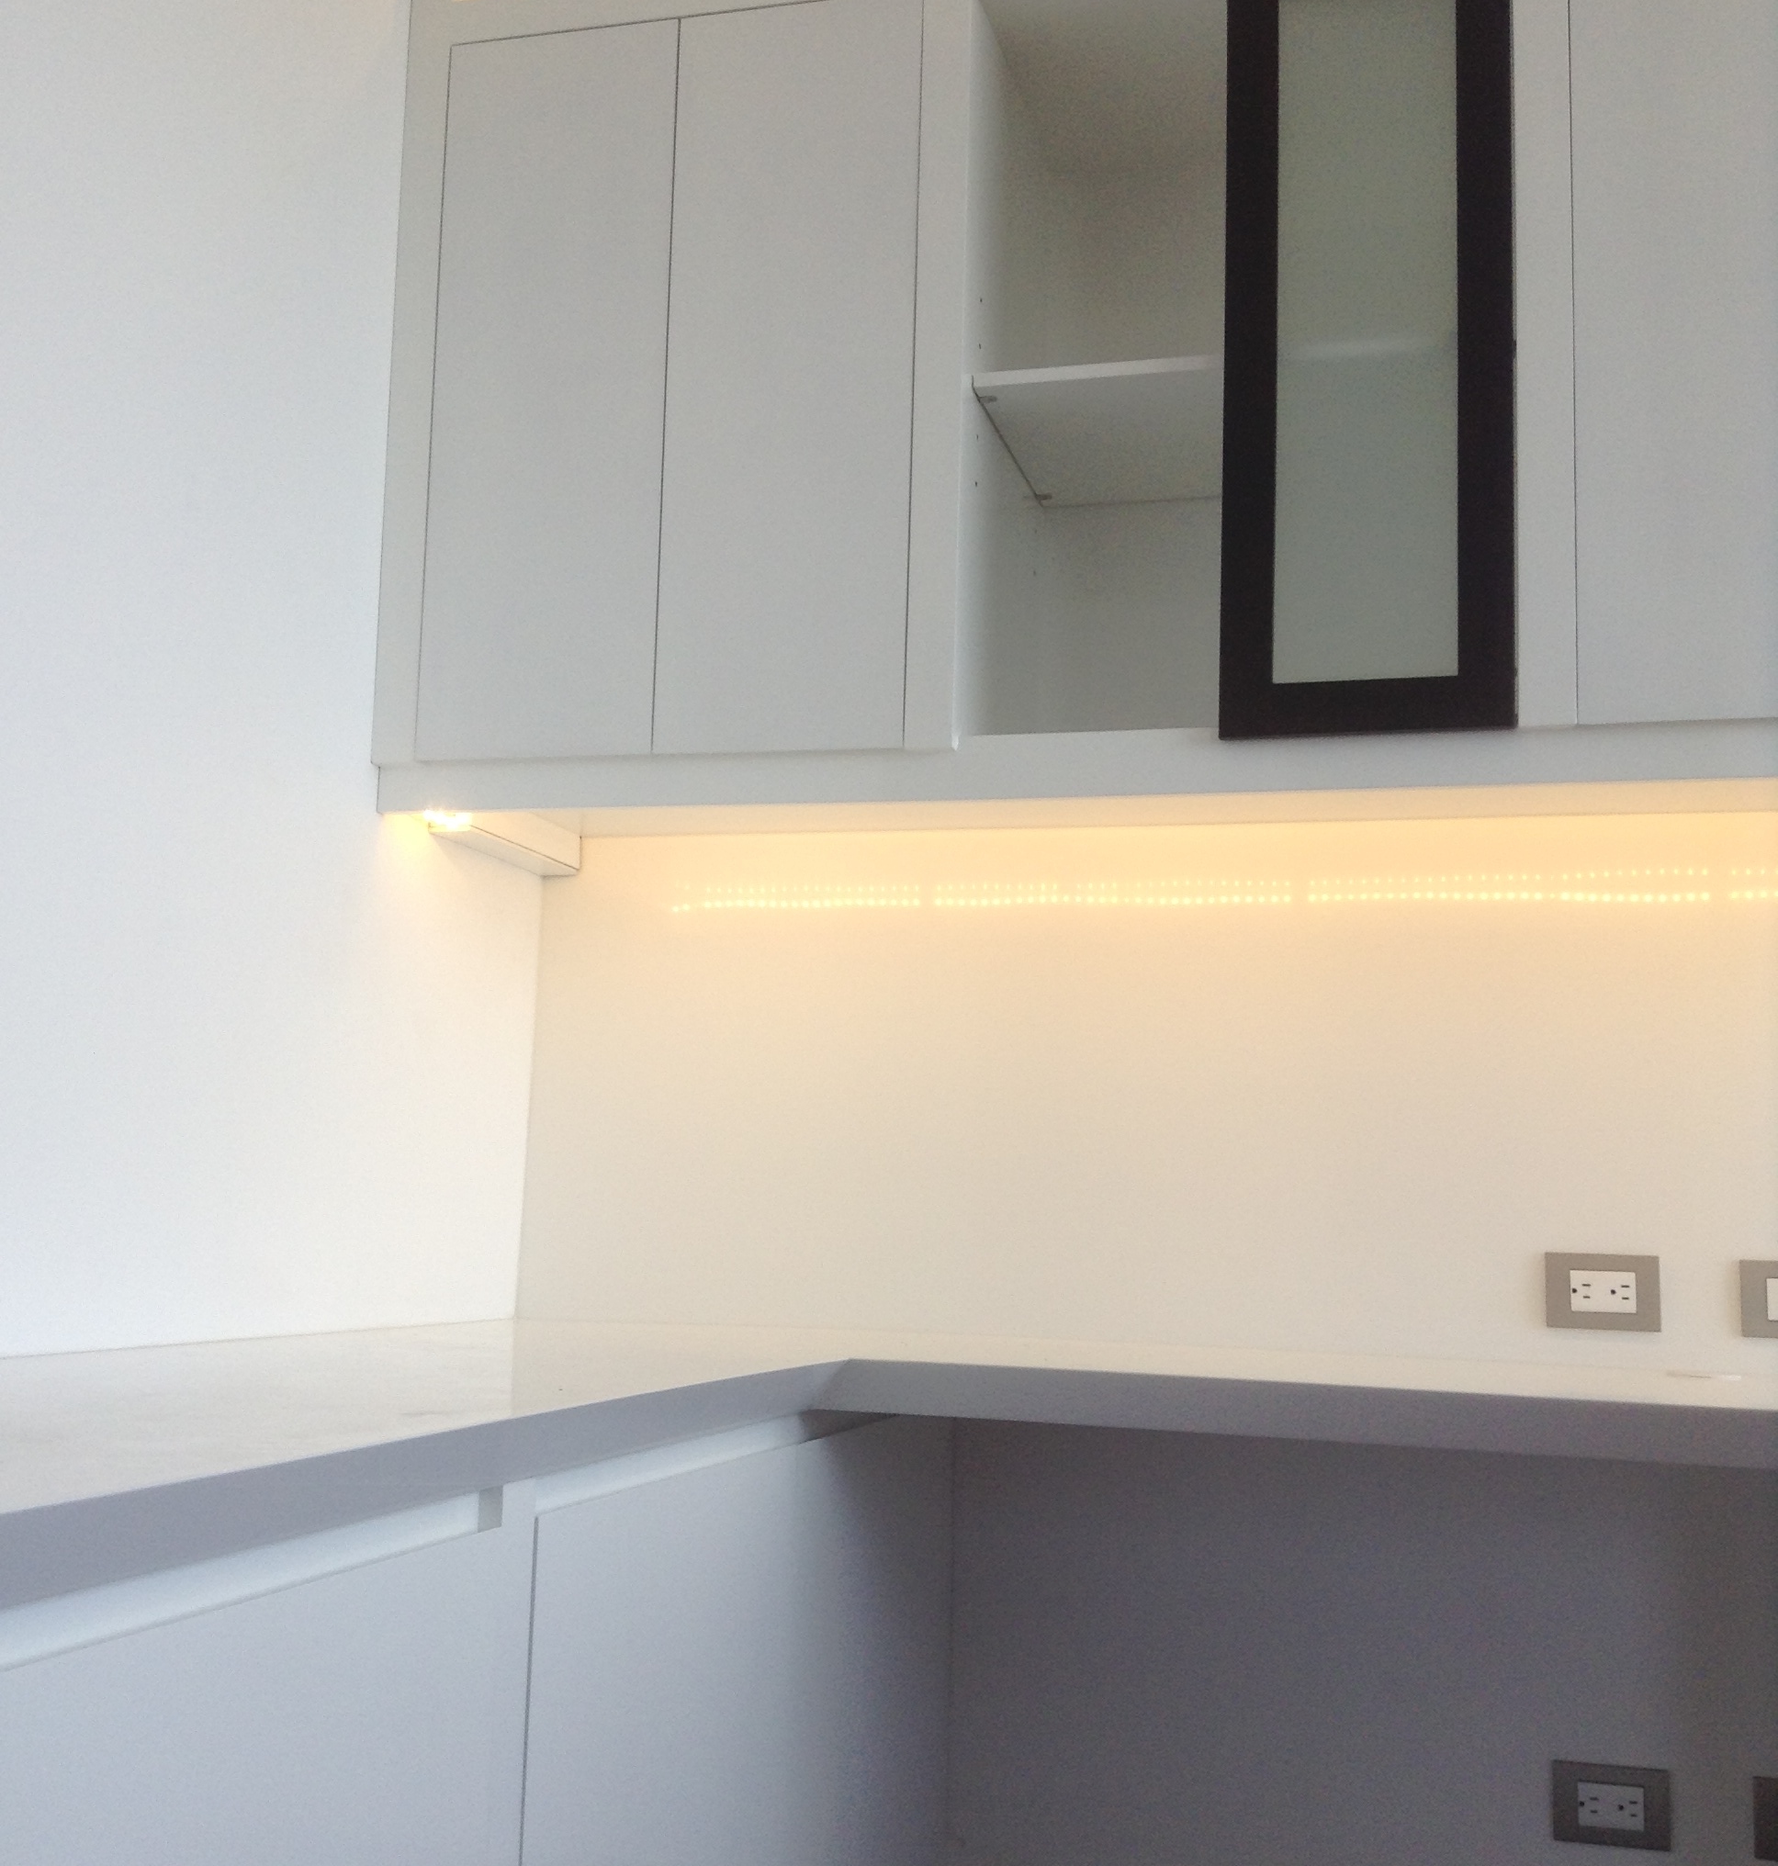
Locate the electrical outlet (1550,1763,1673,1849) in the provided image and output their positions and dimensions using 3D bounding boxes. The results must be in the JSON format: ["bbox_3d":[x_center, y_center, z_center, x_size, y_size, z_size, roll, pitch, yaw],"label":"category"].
[{"bbox_3d":[0.756,0.913,2.375,0.117,0.081,0.012,0,-7,16],"label":"electrical outlet"}]

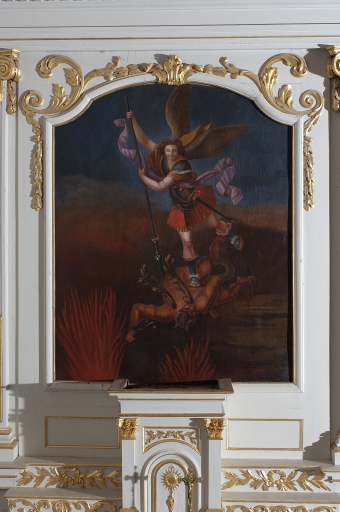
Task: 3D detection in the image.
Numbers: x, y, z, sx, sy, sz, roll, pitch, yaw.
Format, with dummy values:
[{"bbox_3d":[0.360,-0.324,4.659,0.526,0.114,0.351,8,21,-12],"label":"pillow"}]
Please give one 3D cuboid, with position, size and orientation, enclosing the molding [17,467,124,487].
[{"bbox_3d":[-0.708,1.562,5.201,0.745,0.155,0.040,0,0,2],"label":"molding"}]

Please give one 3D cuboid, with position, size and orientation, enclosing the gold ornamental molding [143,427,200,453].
[{"bbox_3d":[0.013,1.268,5.090,0.398,0.186,0.030,0,0,1],"label":"gold ornamental molding"}]

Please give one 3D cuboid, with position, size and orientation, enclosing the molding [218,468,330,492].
[{"bbox_3d":[0.737,1.560,5.138,0.771,0.170,0.040,0,0,2],"label":"molding"}]

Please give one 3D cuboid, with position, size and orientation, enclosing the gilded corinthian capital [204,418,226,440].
[{"bbox_3d":[0.310,1.181,5.030,0.149,0.146,0.120,0,0,1],"label":"gilded corinthian capital"}]

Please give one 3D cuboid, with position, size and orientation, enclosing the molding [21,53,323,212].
[{"bbox_3d":[0.015,-0.893,5.350,2.176,1.142,0.110,0,0,2],"label":"molding"}]

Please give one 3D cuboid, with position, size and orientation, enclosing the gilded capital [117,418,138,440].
[{"bbox_3d":[-0.288,1.182,5.035,0.148,0.146,0.120,0,0,1],"label":"gilded capital"}]

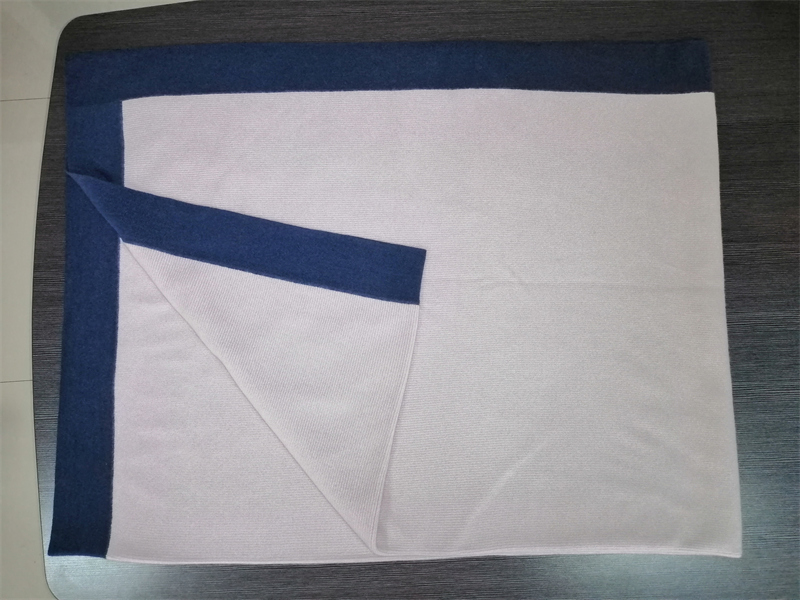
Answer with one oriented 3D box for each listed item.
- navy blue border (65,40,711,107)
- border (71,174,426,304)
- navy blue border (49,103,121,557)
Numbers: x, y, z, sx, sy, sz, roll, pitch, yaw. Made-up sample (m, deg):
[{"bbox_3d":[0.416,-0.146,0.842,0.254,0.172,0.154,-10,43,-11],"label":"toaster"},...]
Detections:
[{"bbox_3d":[-0.024,-0.349,0.917,0.982,0.012,0.091,-1,85,1],"label":"navy blue border"},{"bbox_3d":[-0.233,-0.090,0.885,0.553,0.015,0.081,12,85,3],"label":"border"},{"bbox_3d":[-0.460,0.034,0.894,0.092,0.012,0.674,-1,85,1],"label":"navy blue border"}]

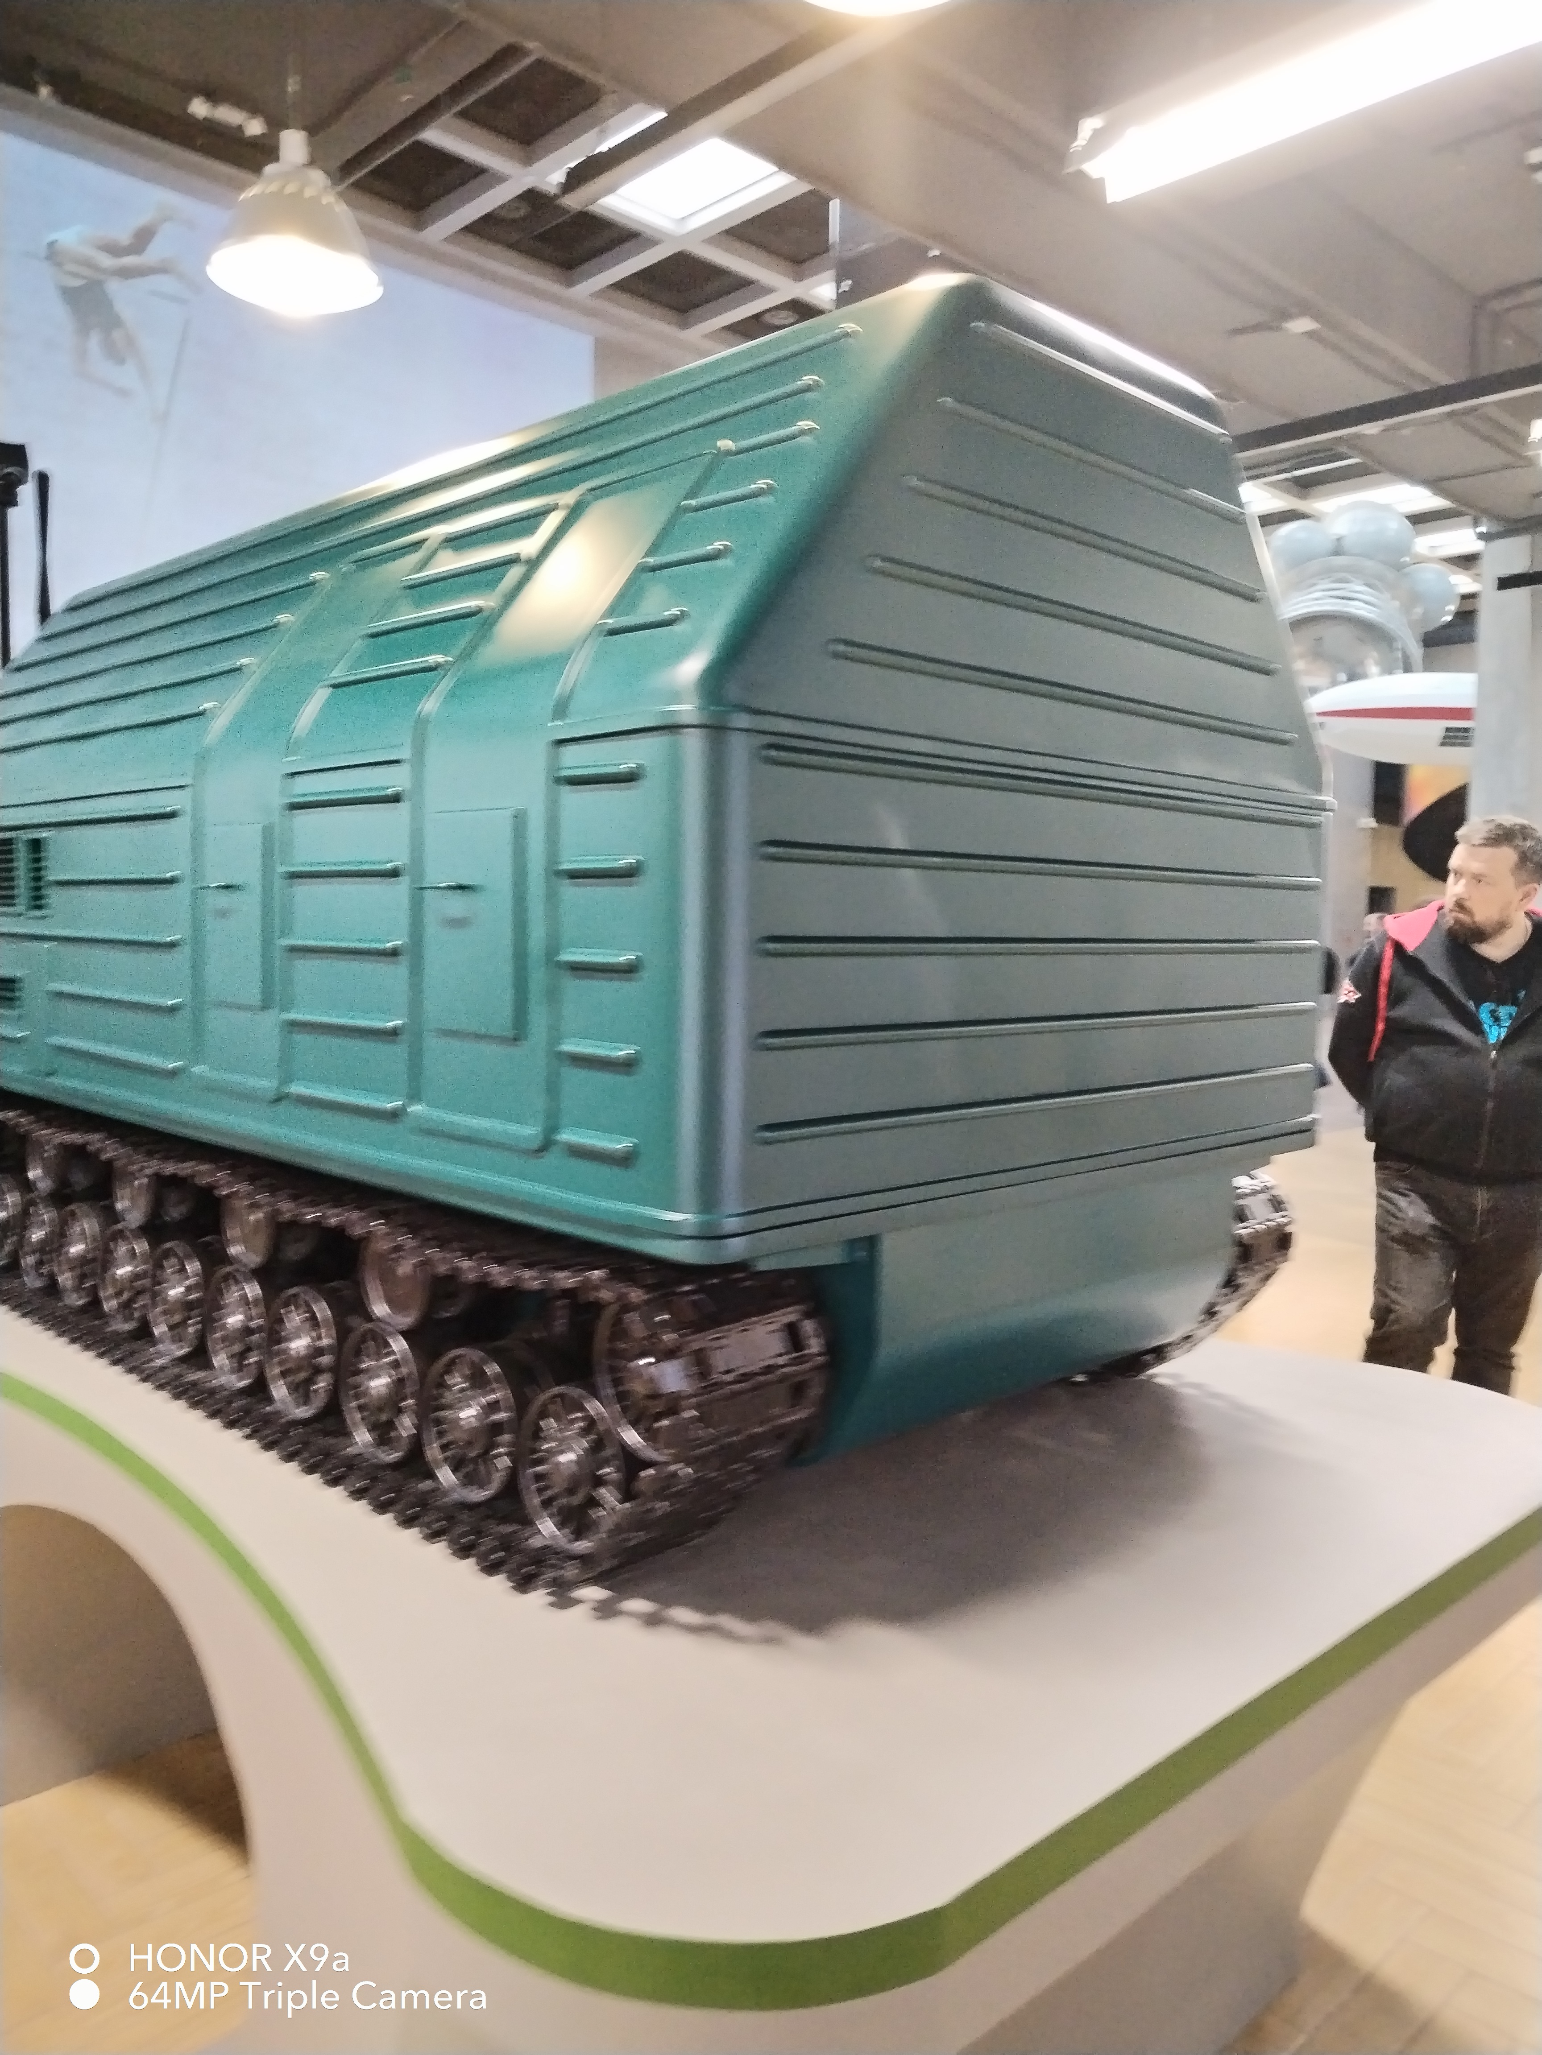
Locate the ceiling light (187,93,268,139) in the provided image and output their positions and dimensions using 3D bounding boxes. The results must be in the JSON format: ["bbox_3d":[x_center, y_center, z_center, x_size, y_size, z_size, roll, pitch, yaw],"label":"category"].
[{"bbox_3d":[-1.656,-2.776,4.704,0.090,0.080,0.250,5,6,44],"label":"ceiling light"}]

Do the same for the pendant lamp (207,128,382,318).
[{"bbox_3d":[-1.279,-2.209,4.160,0.450,0.396,0.450,1,4,0],"label":"pendant lamp"}]

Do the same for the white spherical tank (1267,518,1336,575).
[{"bbox_3d":[3.025,-2.719,8.800,0.360,0.360,0.360,-3,5,-44],"label":"white spherical tank"}]

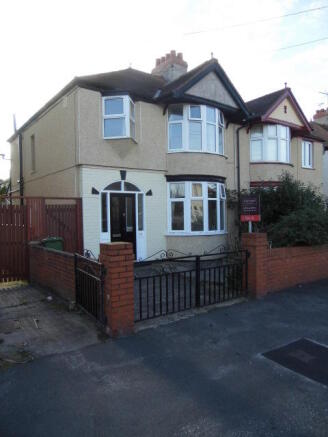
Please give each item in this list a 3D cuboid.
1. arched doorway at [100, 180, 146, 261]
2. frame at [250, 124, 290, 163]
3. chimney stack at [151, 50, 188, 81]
[{"bbox_3d":[-1.125,0.134,9.082,1.408,2.360,0.162,-2,1,-37],"label":"arched doorway"},{"bbox_3d":[4.656,-2.979,12.976,2.714,1.479,0.648,-2,1,-37],"label":"frame"},{"bbox_3d":[0.299,-7.050,15.241,1.053,1.671,1.256,-2,1,-37],"label":"chimney stack"}]

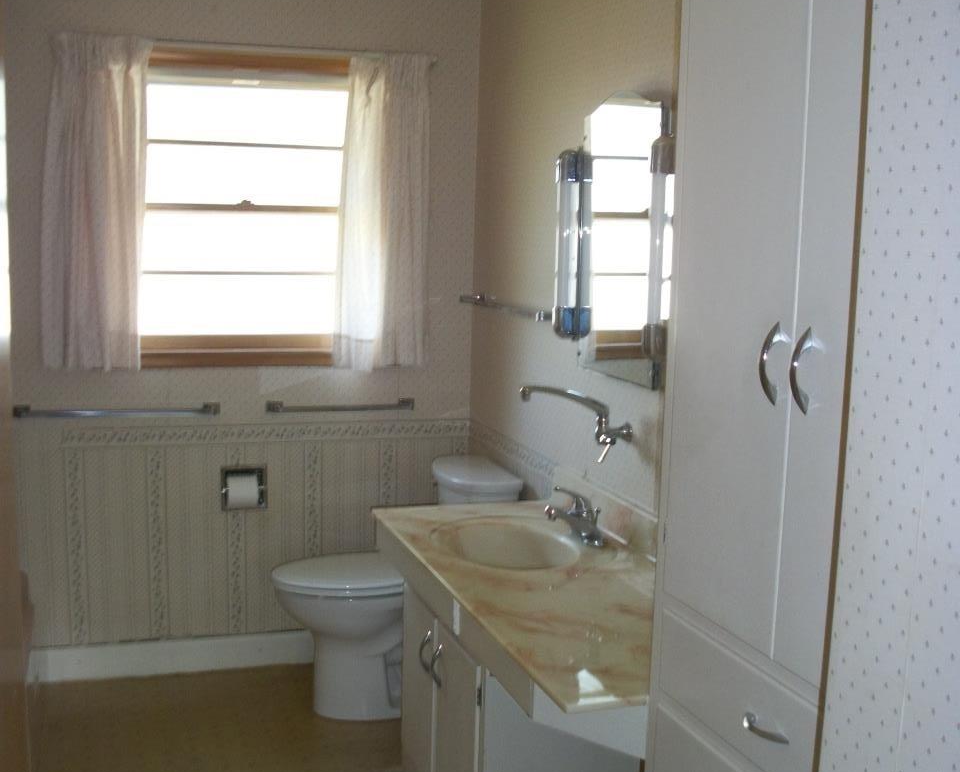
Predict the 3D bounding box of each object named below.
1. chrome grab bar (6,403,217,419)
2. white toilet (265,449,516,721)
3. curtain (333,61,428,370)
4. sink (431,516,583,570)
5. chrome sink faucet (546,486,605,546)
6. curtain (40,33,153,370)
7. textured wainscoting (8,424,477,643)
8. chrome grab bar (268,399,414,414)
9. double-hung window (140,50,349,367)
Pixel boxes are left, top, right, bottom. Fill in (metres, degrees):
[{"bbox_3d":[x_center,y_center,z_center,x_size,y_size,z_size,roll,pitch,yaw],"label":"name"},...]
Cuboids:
[{"bbox_3d":[-1.161,0.080,3.800,0.655,0.042,0.070,-1,8,-18],"label":"chrome grab bar"},{"bbox_3d":[-0.297,0.645,3.861,0.730,0.750,0.430,-1,8,-18],"label":"white toilet"},{"bbox_3d":[-0.322,-0.580,3.957,0.315,1.060,0.080,-1,8,-18],"label":"curtain"},{"bbox_3d":[0.062,0.457,2.964,0.360,0.144,0.470,-1,8,-18],"label":"sink"},{"bbox_3d":[0.242,0.320,2.977,0.155,0.134,0.140,-1,8,-18],"label":"chrome sink faucet"},{"bbox_3d":[-1.192,-0.559,3.671,0.350,1.057,0.080,-1,8,-18],"label":"curtain"},{"bbox_3d":[-0.780,0.494,4.013,1.566,0.741,0.030,-1,8,-18],"label":"textured wainscoting"},{"bbox_3d":[-0.472,0.068,4.027,0.503,0.042,0.070,-1,8,-18],"label":"chrome grab bar"},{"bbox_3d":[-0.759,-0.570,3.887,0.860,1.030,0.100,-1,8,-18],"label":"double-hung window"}]

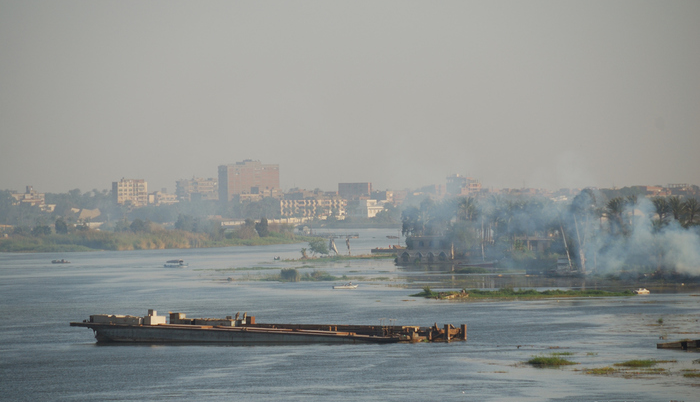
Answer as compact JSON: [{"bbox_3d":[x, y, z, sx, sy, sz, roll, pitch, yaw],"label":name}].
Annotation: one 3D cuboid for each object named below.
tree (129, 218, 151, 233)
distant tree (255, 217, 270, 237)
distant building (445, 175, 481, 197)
[{"bbox_3d":[-87.410,10.610,2430.000,8.740,7.490,7.500,0,0,0],"label":"tree"},{"bbox_3d":[-36.721,11.074,2450.000,6.000,8.300,6.000,0,0,0],"label":"distant tree"},{"bbox_3d":[81.655,-9.345,4200.000,24.000,18.000,18.000,0,0,5],"label":"distant building"}]

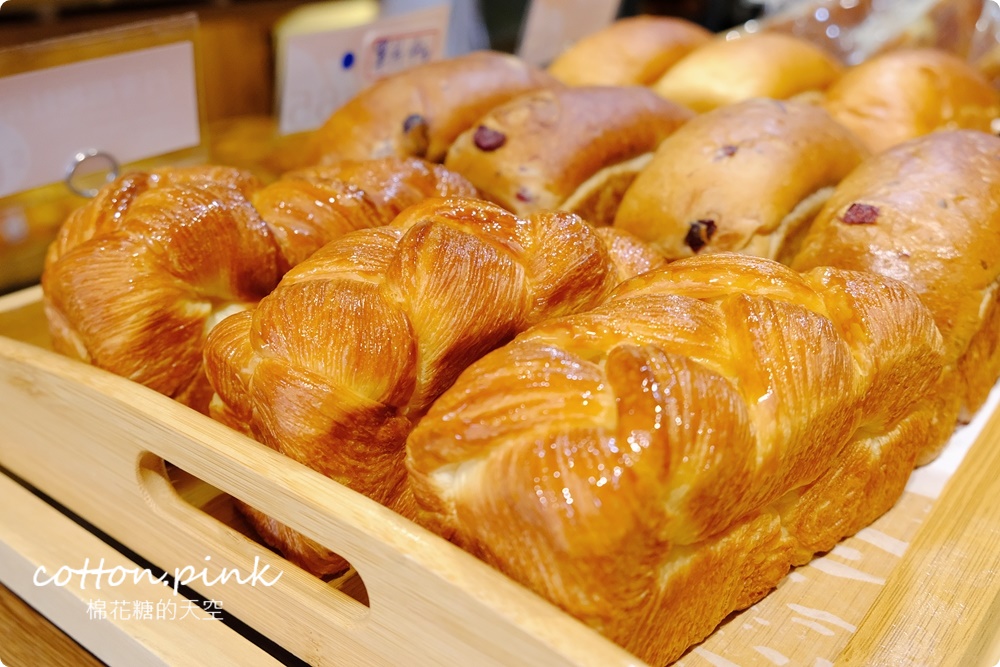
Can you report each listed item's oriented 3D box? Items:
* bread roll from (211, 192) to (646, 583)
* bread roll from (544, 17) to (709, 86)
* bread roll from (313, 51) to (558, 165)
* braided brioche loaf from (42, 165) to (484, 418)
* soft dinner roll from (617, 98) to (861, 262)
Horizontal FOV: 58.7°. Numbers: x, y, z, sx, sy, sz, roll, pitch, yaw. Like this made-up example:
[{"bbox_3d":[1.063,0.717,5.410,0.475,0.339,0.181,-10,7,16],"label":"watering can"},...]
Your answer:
[{"bbox_3d":[-0.018,0.004,0.339,0.101,0.095,0.186,19,32,33],"label":"bread roll"},{"bbox_3d":[0.124,-0.227,0.797,0.098,0.100,0.197,21,33,35],"label":"bread roll"},{"bbox_3d":[-0.037,-0.126,0.619,0.174,0.129,0.103,-21,28,-37],"label":"bread roll"},{"bbox_3d":[-0.099,-0.031,0.407,0.103,0.098,0.201,23,34,38],"label":"braided brioche loaf"},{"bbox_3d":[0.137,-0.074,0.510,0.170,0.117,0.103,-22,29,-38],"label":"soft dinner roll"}]

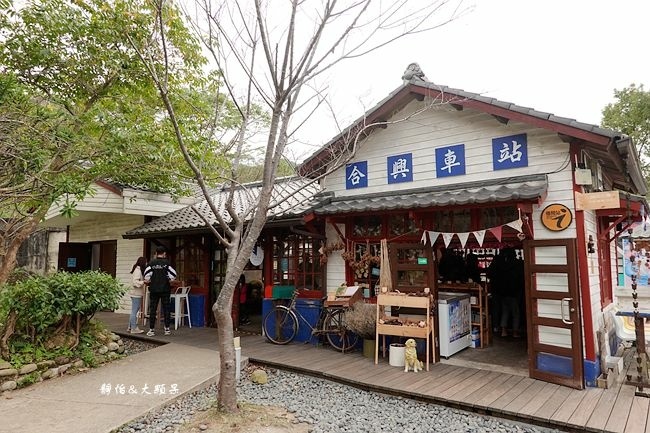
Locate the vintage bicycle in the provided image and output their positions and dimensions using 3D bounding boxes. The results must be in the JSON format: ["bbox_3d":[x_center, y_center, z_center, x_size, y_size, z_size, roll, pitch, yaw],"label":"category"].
[{"bbox_3d":[-0.258,1.726,7.325,1.820,0.980,0.550,-3,-7,27],"label":"vintage bicycle"}]

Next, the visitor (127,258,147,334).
[{"bbox_3d":[-3.883,1.623,9.025,0.400,1.561,0.420,5,-8,-43],"label":"visitor"}]

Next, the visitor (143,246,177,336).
[{"bbox_3d":[-3.321,1.495,8.779,0.620,1.761,0.440,2,-6,-18],"label":"visitor"}]

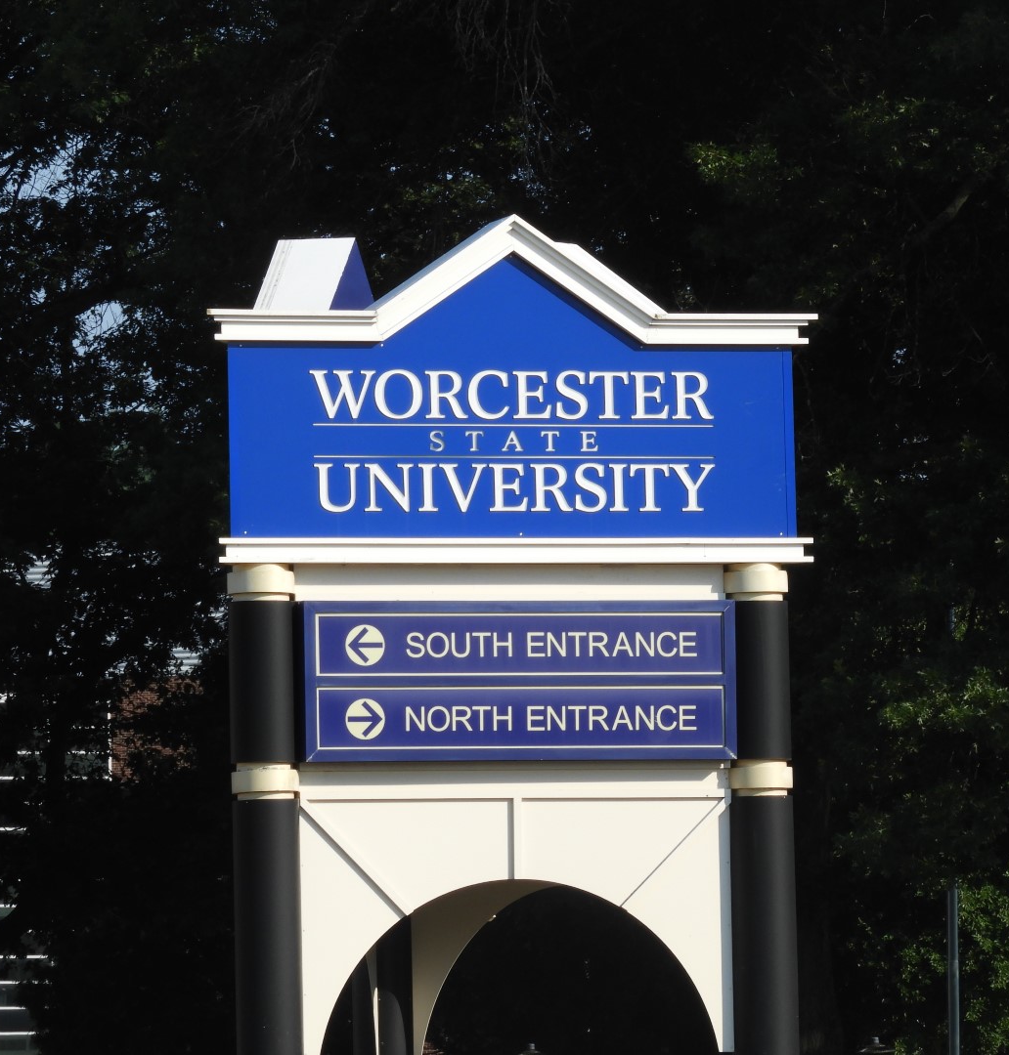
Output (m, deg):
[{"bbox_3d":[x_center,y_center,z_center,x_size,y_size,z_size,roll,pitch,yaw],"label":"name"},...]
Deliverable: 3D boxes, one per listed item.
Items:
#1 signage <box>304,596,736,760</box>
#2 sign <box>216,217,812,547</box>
[{"bbox_3d":[0.053,0.614,35.694,1.785,0.636,0.120,0,-4,-16],"label":"signage"},{"bbox_3d":[-0.001,-0.569,35.941,2.494,1.314,0.350,0,-4,-17],"label":"sign"}]

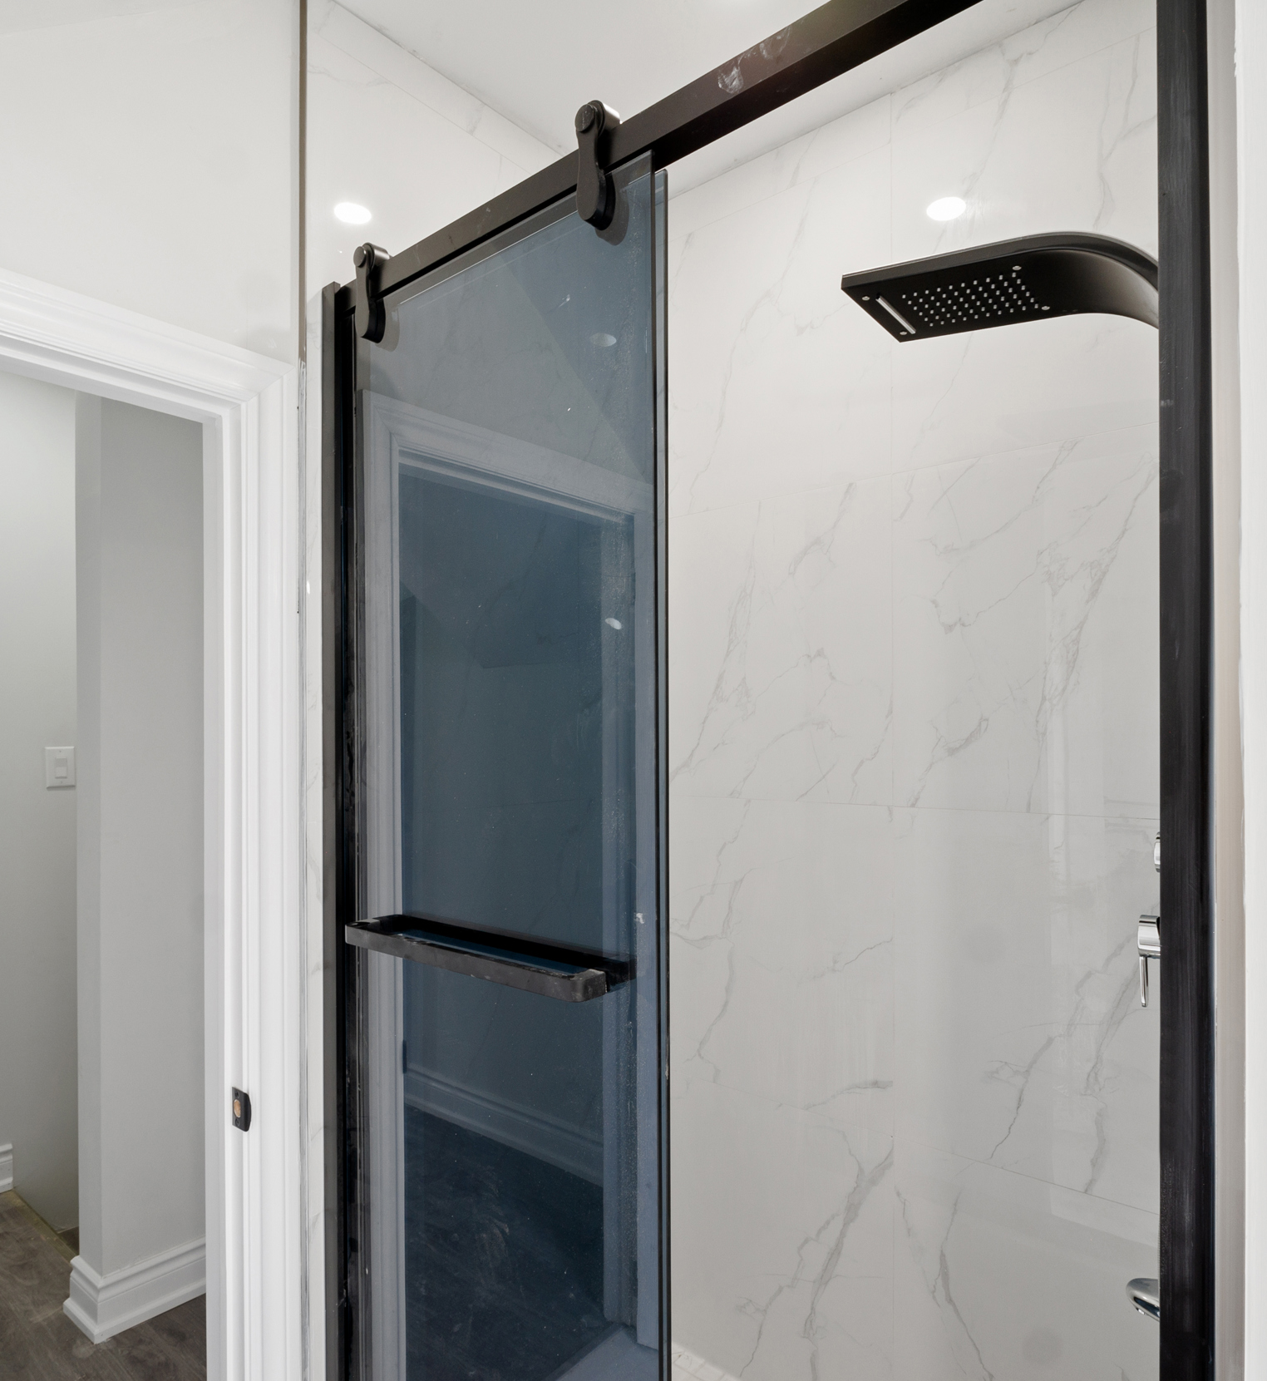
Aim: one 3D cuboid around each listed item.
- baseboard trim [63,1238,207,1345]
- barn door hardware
[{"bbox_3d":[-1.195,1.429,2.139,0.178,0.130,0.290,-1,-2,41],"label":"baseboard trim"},{"bbox_3d":[-0.037,-0.619,1.034,0.037,0.137,0.050,-1,-2,40],"label":"barn door hardware"}]

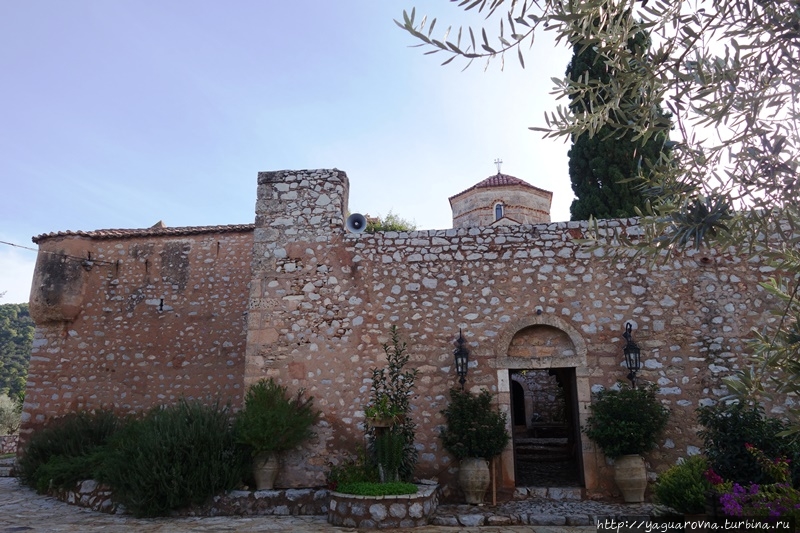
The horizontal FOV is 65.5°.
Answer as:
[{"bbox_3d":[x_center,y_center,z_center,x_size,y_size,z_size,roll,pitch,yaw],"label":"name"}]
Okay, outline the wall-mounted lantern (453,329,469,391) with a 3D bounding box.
[{"bbox_3d":[1.118,1.706,11.399,0.280,1.088,0.330,-2,-15,6],"label":"wall-mounted lantern"}]

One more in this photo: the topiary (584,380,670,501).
[{"bbox_3d":[3.736,2.914,10.376,1.320,1.875,1.250,-2,-15,6],"label":"topiary"}]

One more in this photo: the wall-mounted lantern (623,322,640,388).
[{"bbox_3d":[4.122,1.589,11.095,0.280,1.129,0.330,-2,-15,6],"label":"wall-mounted lantern"}]

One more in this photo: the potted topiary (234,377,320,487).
[{"bbox_3d":[-2.142,2.959,11.019,1.420,1.864,1.300,-2,-15,6],"label":"potted topiary"}]

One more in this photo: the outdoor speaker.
[{"bbox_3d":[-0.876,-0.863,12.605,0.371,0.369,0.380,-1,-6,2],"label":"outdoor speaker"}]

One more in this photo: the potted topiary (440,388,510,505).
[{"bbox_3d":[1.269,3.042,10.617,1.170,1.841,1.150,-2,-15,6],"label":"potted topiary"}]

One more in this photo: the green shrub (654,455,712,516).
[{"bbox_3d":[4.141,3.193,9.071,0.850,0.840,0.820,-3,-16,9],"label":"green shrub"}]

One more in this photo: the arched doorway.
[{"bbox_3d":[2.565,2.468,11.399,1.750,3.078,0.500,-2,-15,6],"label":"arched doorway"}]

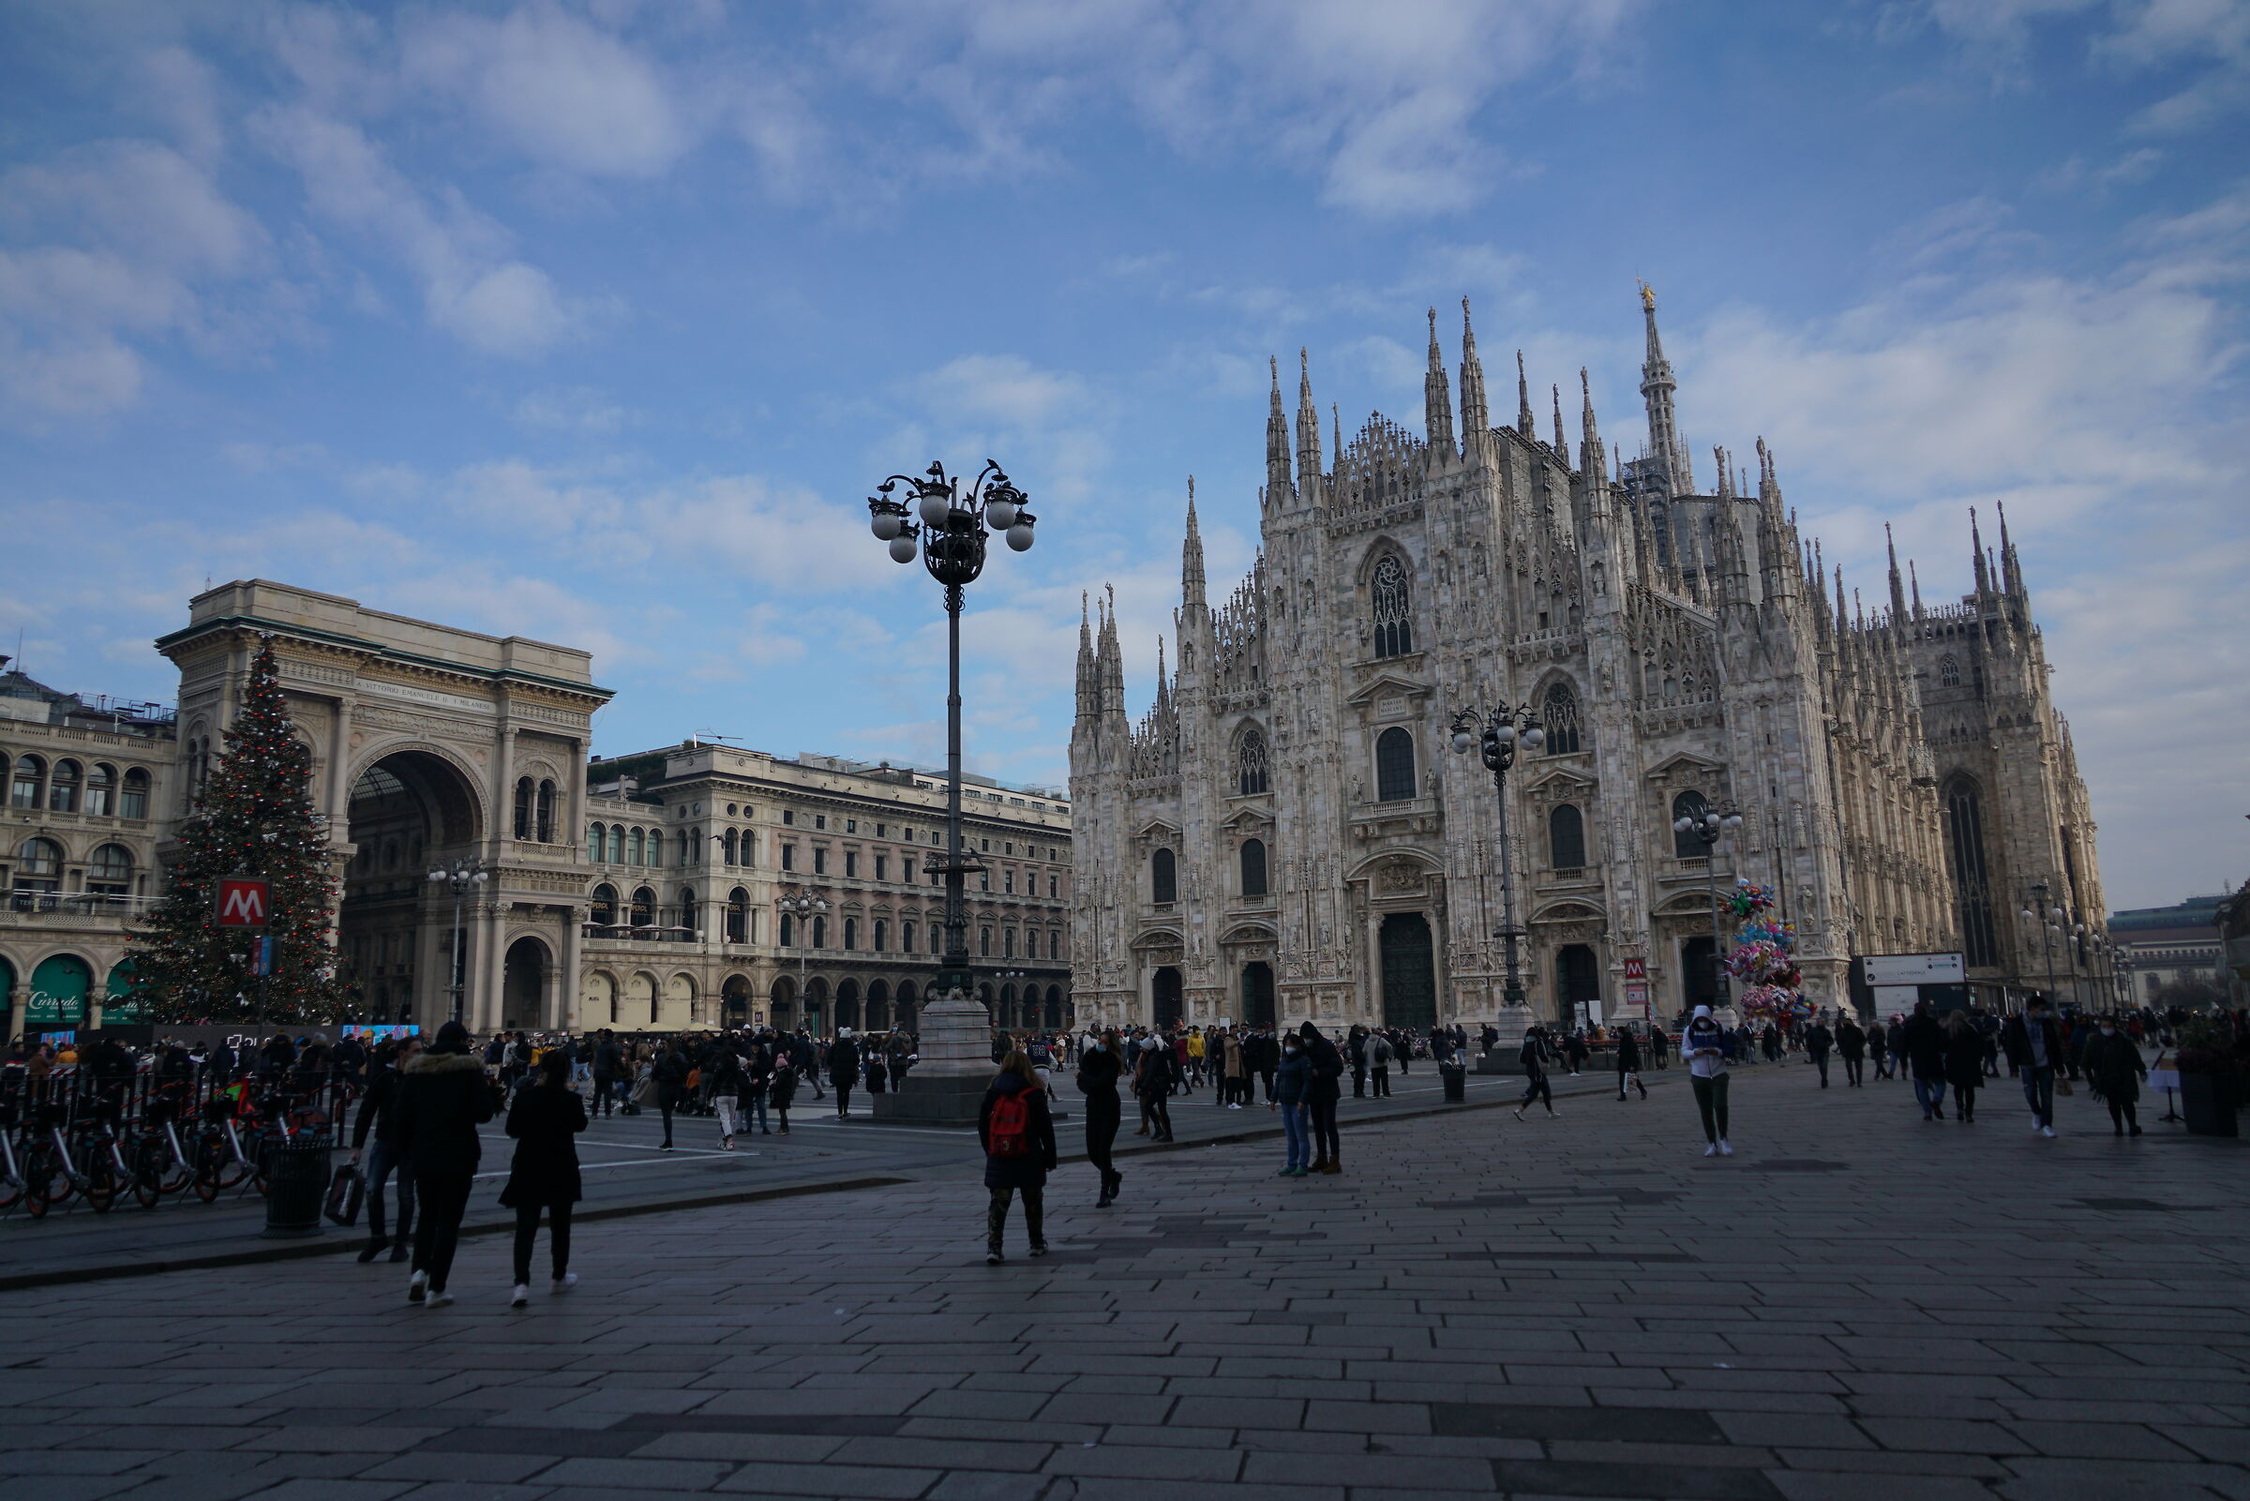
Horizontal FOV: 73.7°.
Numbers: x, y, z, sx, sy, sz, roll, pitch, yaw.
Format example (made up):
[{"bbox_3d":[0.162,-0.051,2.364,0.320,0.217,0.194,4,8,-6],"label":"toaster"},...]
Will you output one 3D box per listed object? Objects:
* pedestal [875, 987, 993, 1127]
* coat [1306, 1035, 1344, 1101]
[{"bbox_3d":[-3.226,5.819,28.835,2.200,2.452,2.200,-9,-13,34],"label":"pedestal"},{"bbox_3d":[2.347,3.708,17.606,0.360,0.797,0.500,7,-13,-37],"label":"coat"}]

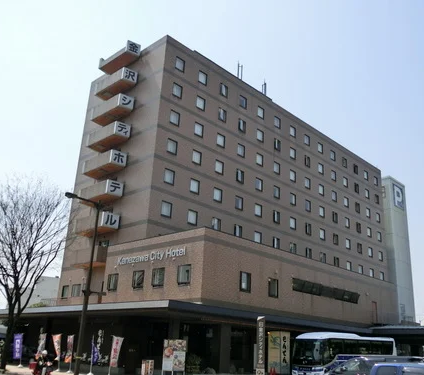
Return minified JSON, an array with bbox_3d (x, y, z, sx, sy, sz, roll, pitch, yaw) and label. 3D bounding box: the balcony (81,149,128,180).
[{"bbox_3d":[-10.356,-2.231,47.274,4.751,1.346,1.661,-15,-26,42],"label":"balcony"}]

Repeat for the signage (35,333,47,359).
[{"bbox_3d":[-13.068,12.136,37.485,0.600,1.850,0.080,14,-22,-28],"label":"signage"}]

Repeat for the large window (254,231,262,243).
[{"bbox_3d":[4.828,5.279,51.309,0.150,1.263,1.156,-15,-25,42],"label":"large window"}]

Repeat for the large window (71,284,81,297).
[{"bbox_3d":[-12.145,9.318,44.269,1.420,1.120,0.150,-14,-25,42],"label":"large window"}]

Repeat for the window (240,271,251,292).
[{"bbox_3d":[2.351,6.634,34.498,0.150,1.383,1.206,-15,-25,42],"label":"window"}]

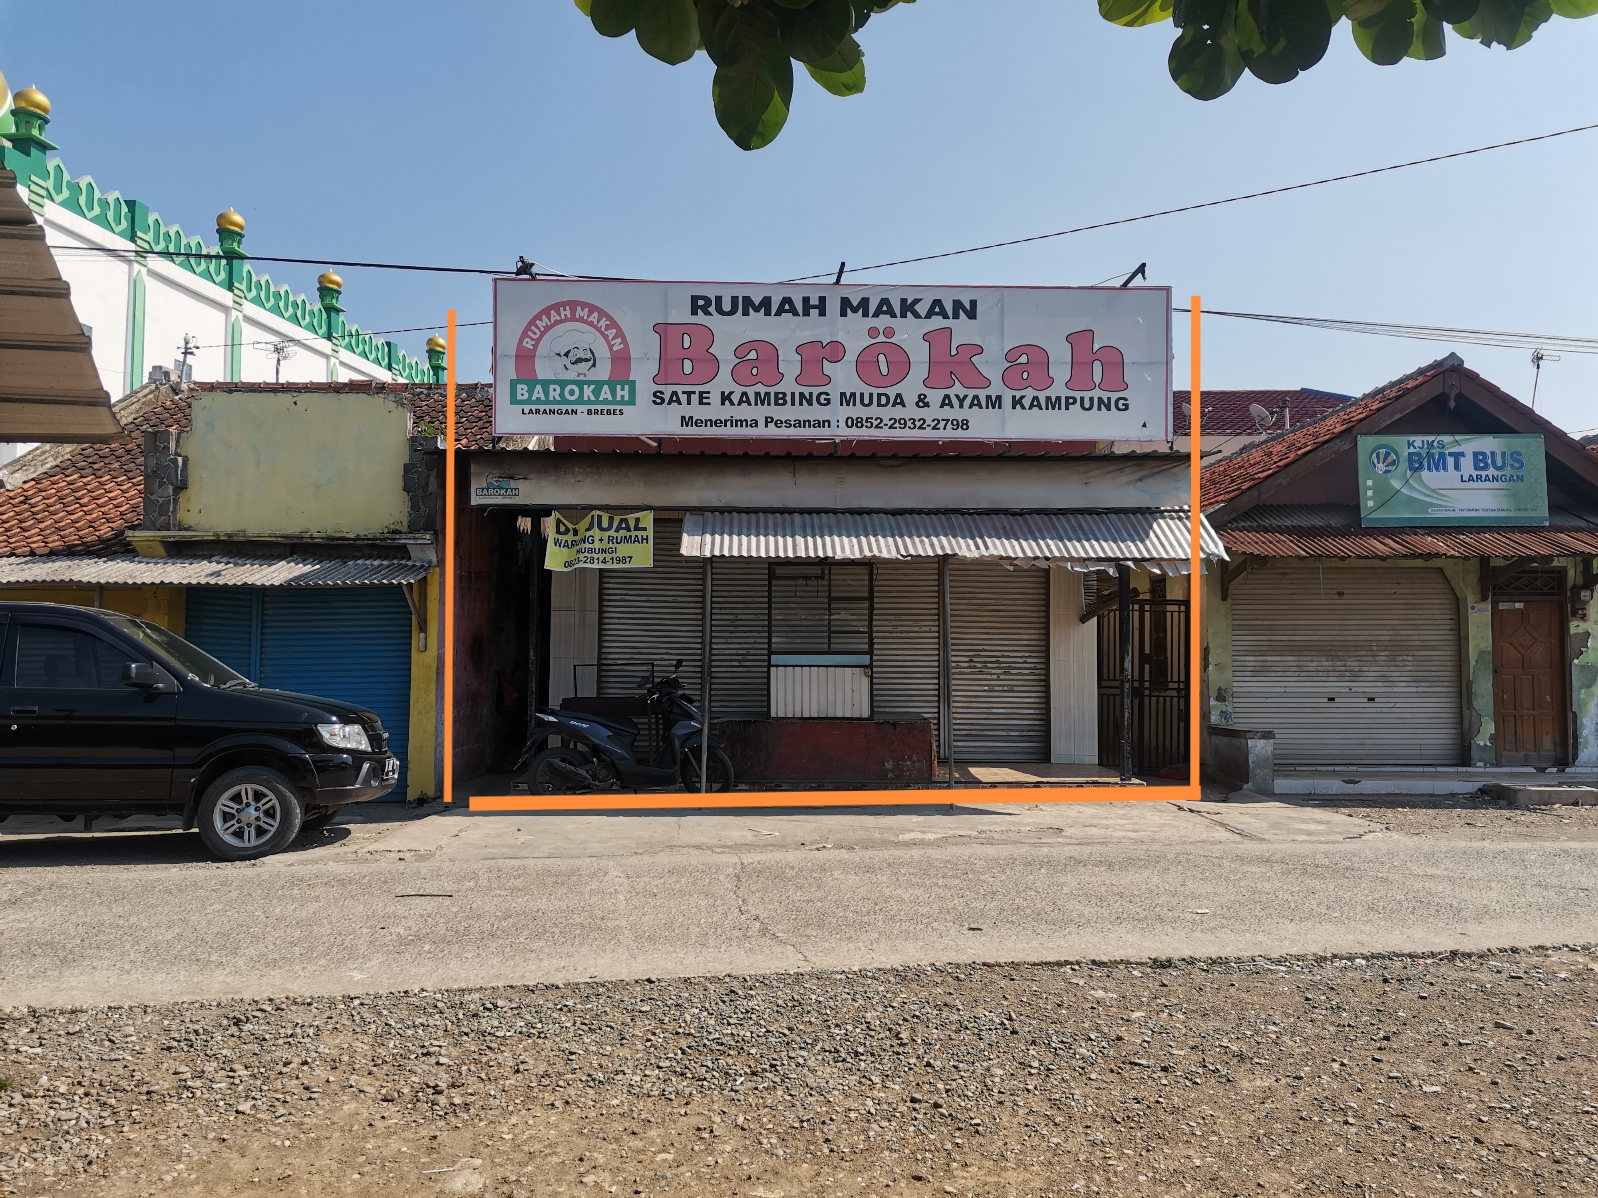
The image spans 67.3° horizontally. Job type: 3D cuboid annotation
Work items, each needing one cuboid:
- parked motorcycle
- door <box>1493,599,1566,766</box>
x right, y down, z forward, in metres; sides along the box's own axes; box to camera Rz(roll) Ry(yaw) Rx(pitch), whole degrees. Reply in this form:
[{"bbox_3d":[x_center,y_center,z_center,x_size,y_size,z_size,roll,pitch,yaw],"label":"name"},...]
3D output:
[{"bbox_3d":[-1.494,1.141,10.300,1.860,1.200,0.680,0,-3,-3],"label":"parked motorcycle"},{"bbox_3d":[8.617,0.993,14.150,0.830,1.970,0.070,0,-3,0],"label":"door"}]

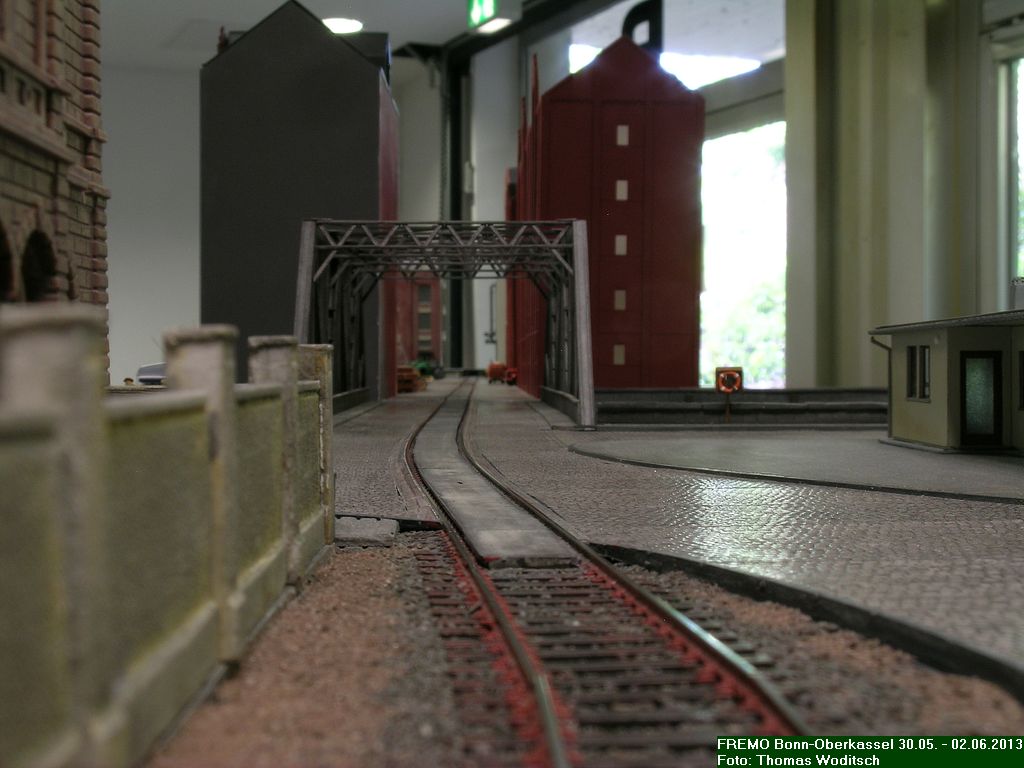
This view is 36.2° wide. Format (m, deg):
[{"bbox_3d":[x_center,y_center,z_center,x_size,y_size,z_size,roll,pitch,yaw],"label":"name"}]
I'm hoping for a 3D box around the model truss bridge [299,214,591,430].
[{"bbox_3d":[-0.031,-0.028,0.775,0.121,0.087,0.330,0,1,-1],"label":"model truss bridge"}]

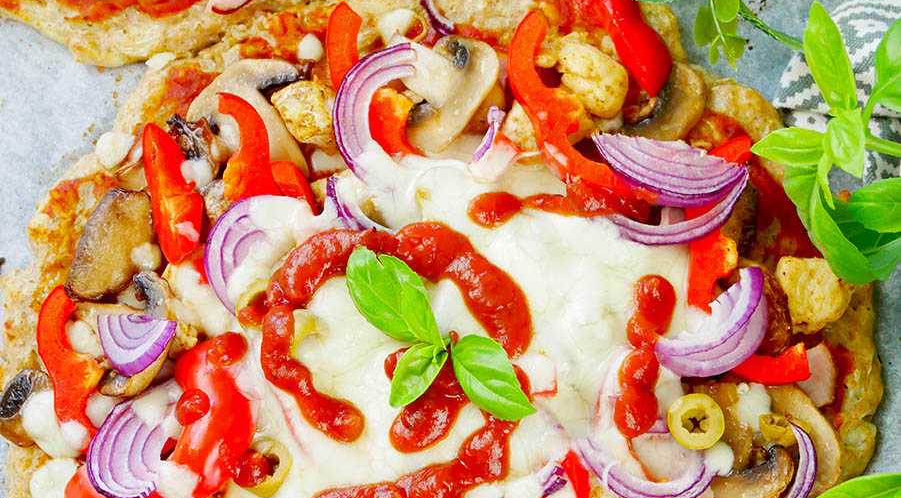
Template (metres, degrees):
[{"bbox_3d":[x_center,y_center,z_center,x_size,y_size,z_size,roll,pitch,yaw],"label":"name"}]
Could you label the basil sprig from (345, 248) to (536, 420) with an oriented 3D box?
[{"bbox_3d":[-0.010,0.032,0.468,0.039,0.018,0.082,-42,73,-16],"label":"basil sprig"}]

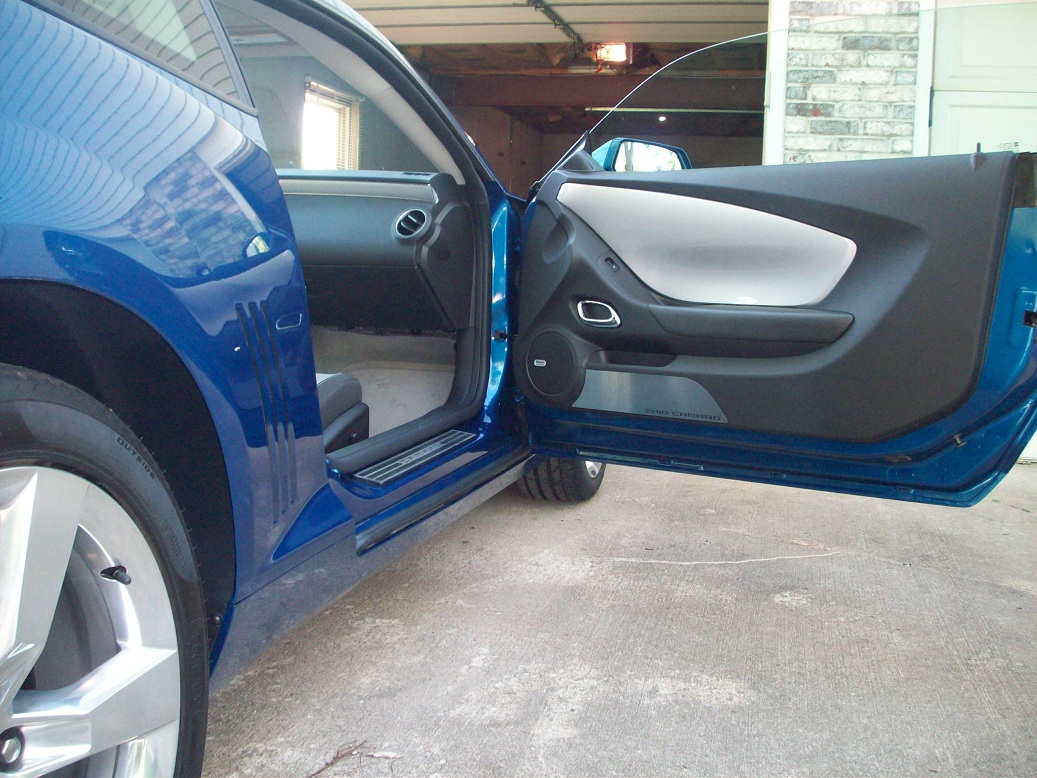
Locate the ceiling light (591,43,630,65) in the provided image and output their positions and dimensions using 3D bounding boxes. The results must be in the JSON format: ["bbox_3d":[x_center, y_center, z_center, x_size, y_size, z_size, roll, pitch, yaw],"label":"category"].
[{"bbox_3d":[0.654,-2.361,7.800,0.245,0.150,0.150,3,7,11],"label":"ceiling light"}]

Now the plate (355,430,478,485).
[{"bbox_3d":[-0.208,0.145,2.378,0.076,0.016,0.605,6,8,14],"label":"plate"}]

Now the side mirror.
[{"bbox_3d":[0.327,-0.578,2.920,0.245,0.150,0.130,-3,8,-33],"label":"side mirror"}]

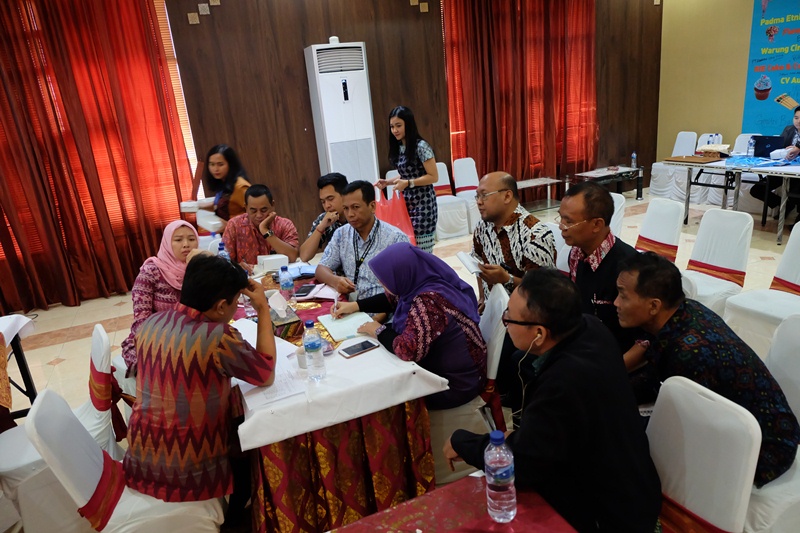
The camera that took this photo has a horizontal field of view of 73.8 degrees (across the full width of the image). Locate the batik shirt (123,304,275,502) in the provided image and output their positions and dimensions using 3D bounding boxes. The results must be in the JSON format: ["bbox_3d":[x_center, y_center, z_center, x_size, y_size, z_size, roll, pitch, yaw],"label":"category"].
[{"bbox_3d":[-0.699,0.432,1.847,0.470,0.630,0.380,-4,17,7],"label":"batik shirt"}]

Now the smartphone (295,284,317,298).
[{"bbox_3d":[-0.507,0.127,2.852,0.080,0.010,0.160,-2,17,13],"label":"smartphone"}]

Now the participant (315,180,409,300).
[{"bbox_3d":[-0.220,0.126,3.277,0.560,1.250,0.720,-2,17,14],"label":"participant"}]

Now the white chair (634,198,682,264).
[{"bbox_3d":[1.711,-0.008,3.812,0.540,0.890,0.450,-11,18,-16],"label":"white chair"}]

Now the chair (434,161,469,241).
[{"bbox_3d":[0.554,-0.854,6.930,0.440,0.900,0.520,-12,18,-18],"label":"chair"}]

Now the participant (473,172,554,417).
[{"bbox_3d":[0.670,0.081,3.239,0.520,1.270,0.750,5,20,31],"label":"participant"}]

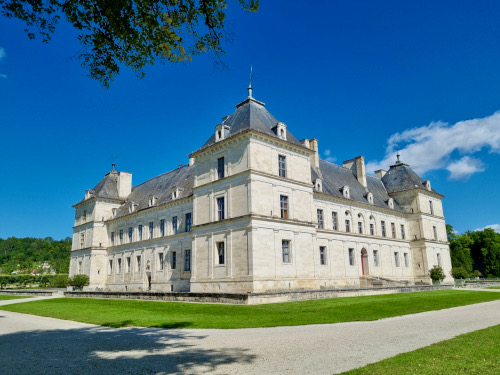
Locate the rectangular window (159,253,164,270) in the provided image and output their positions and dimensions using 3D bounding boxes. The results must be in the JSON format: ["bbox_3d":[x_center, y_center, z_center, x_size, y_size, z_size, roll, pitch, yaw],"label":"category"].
[{"bbox_3d":[-14.044,11.705,59.132,0.280,2.650,1.500,12,-19,-42],"label":"rectangular window"}]

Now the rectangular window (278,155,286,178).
[{"bbox_3d":[4.023,-2.562,45.801,1.350,2.800,0.280,12,-19,-42],"label":"rectangular window"}]

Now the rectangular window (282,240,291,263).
[{"bbox_3d":[4.090,7.288,42.980,1.405,2.497,0.250,12,-19,-42],"label":"rectangular window"}]

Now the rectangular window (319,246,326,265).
[{"bbox_3d":[10.335,9.559,52.626,1.500,2.550,0.280,12,-19,-42],"label":"rectangular window"}]

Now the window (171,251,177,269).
[{"bbox_3d":[-11.018,10.679,55.045,0.250,2.393,1.249,12,-19,-42],"label":"window"}]

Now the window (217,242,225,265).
[{"bbox_3d":[-3.315,7.527,43.117,0.250,2.497,1.446,12,-19,-42],"label":"window"}]

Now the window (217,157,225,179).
[{"bbox_3d":[-3.423,-2.340,45.542,0.250,2.633,1.259,12,-19,-42],"label":"window"}]

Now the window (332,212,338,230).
[{"bbox_3d":[12.416,4.965,55.122,1.280,2.685,0.250,12,-19,-42],"label":"window"}]

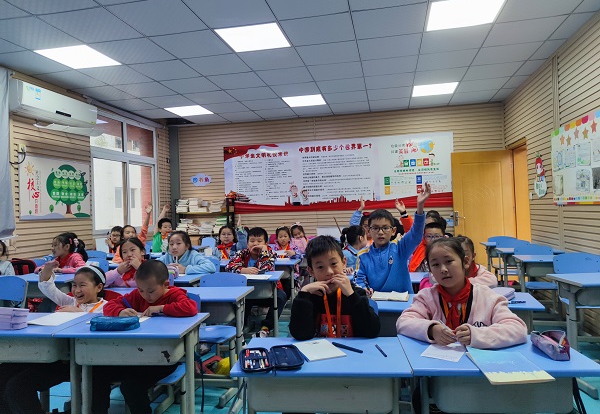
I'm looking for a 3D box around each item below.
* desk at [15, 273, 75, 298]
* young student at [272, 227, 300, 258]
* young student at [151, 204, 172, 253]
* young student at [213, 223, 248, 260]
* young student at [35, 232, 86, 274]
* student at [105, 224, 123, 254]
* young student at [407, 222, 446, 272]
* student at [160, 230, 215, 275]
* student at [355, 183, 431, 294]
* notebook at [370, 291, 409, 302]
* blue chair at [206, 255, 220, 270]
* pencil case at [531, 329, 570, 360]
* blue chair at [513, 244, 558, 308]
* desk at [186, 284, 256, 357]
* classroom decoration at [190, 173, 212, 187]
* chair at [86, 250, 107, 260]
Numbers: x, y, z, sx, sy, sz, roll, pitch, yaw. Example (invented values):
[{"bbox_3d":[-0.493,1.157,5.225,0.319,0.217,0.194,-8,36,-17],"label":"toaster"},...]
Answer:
[{"bbox_3d":[-2.183,0.984,3.721,0.600,0.715,0.400,-2,0,12],"label":"desk"},{"bbox_3d":[-0.142,0.726,4.173,0.440,1.050,0.580,-2,0,5],"label":"young student"},{"bbox_3d":[-1.692,0.633,5.054,0.420,1.320,0.520,-2,0,-2],"label":"young student"},{"bbox_3d":[-0.731,0.731,4.303,0.440,1.075,0.580,-2,0,1],"label":"young student"},{"bbox_3d":[-2.255,0.788,4.019,0.460,1.100,0.580,-2,0,27],"label":"young student"},{"bbox_3d":[-2.280,0.779,5.123,0.420,1.065,0.580,-2,0,-6],"label":"student"},{"bbox_3d":[1.045,0.680,3.275,0.430,1.080,0.580,-2,0,13],"label":"young student"},{"bbox_3d":[-0.973,0.760,3.718,0.460,1.090,0.580,-2,0,12],"label":"student"},{"bbox_3d":[0.553,0.552,2.524,0.460,1.380,0.460,-2,0,11],"label":"student"},{"bbox_3d":[0.535,0.528,2.444,0.215,0.025,0.190,-2,0,12],"label":"notebook"},{"bbox_3d":[-0.973,0.886,3.963,0.380,0.810,0.430,-2,0,12],"label":"blue chair"},{"bbox_3d":[0.886,0.480,1.472,0.060,0.060,0.192,-2,0,7],"label":"pencil case"},{"bbox_3d":[2.406,0.805,4.131,0.380,0.800,0.460,-2,0,12],"label":"blue chair"},{"bbox_3d":[-0.652,0.936,2.801,0.600,0.715,0.400,-2,0,12],"label":"desk"},{"bbox_3d":[-1.800,-0.502,7.542,0.410,0.250,0.020,-2,0,12],"label":"classroom decoration"},{"bbox_3d":[-2.585,0.957,5.003,0.380,0.800,0.460,-2,0,12],"label":"chair"}]

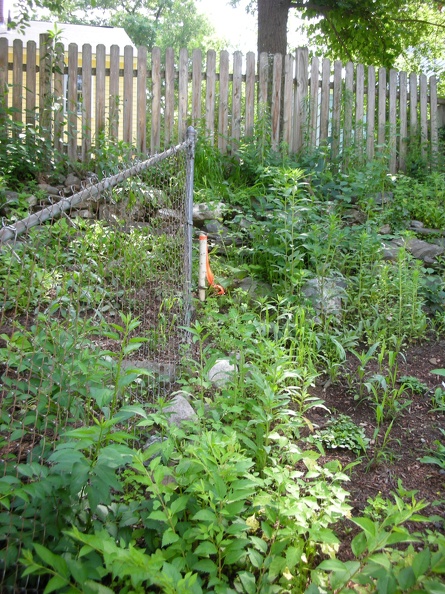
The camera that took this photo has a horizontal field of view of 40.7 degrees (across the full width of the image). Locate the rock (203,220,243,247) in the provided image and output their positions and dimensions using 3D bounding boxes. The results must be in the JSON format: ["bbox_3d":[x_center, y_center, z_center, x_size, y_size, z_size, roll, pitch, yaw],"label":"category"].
[{"bbox_3d":[0.000,-0.539,5.100,0.340,0.220,0.280,0,-1,0],"label":"rock"}]

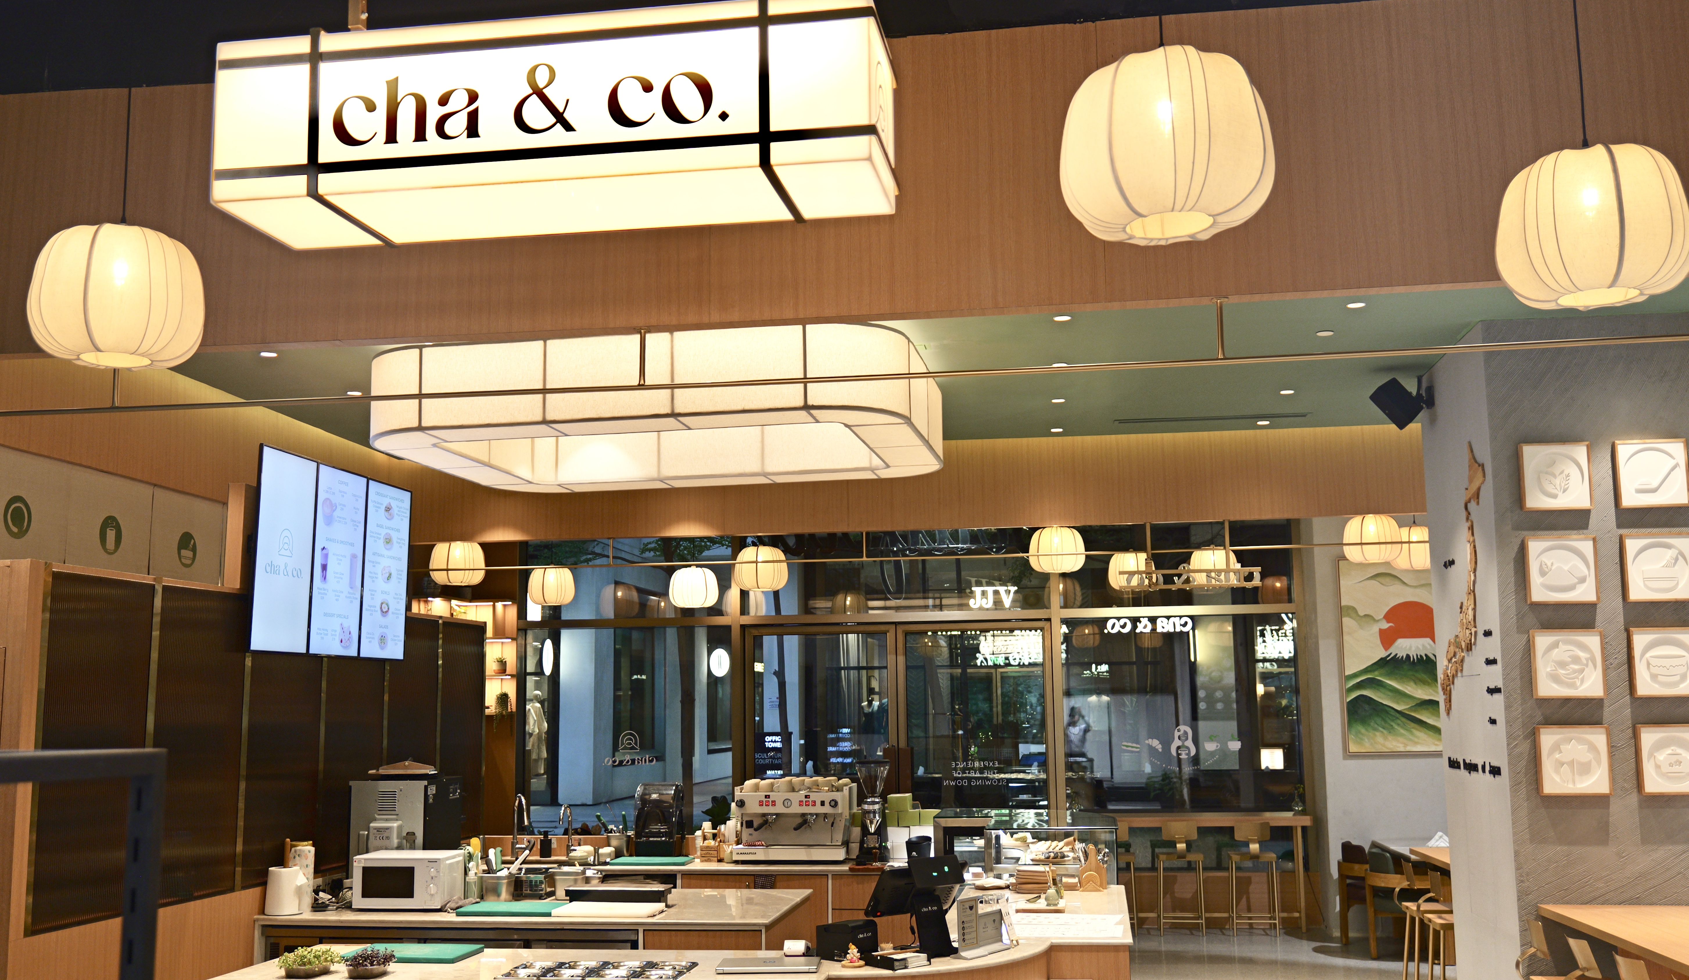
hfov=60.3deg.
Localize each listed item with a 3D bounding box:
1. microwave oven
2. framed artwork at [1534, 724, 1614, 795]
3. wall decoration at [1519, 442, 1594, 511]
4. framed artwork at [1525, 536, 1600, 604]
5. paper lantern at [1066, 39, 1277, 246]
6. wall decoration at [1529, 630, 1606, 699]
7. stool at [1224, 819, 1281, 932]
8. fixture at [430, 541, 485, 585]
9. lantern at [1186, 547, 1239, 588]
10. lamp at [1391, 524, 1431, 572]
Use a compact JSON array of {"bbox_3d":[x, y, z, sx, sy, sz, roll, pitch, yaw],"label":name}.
[{"bbox_3d":[-2.139,1.929,7.210,0.442,0.250,0.330,-2,-8,9],"label":"microwave oven"},{"bbox_3d":[3.364,1.247,6.697,0.306,0.308,0.035,-2,-9,9],"label":"framed artwork"},{"bbox_3d":[3.376,-0.063,6.891,0.306,0.308,0.035,-2,-9,9],"label":"wall decoration"},{"bbox_3d":[3.370,0.376,6.826,0.306,0.308,0.035,-2,-9,9],"label":"framed artwork"},{"bbox_3d":[0.634,-0.676,2.850,0.425,0.360,0.425,-2,-9,8],"label":"paper lantern"},{"bbox_3d":[3.367,0.811,6.762,0.306,0.308,0.035,-2,-9,9],"label":"wall decoration"},{"bbox_3d":[3.288,3.109,11.665,0.370,0.880,0.420,-2,-8,9],"label":"stool"},{"bbox_3d":[-2.889,0.543,10.828,0.405,0.335,0.405,-2,-9,9],"label":"fixture"},{"bbox_3d":[3.060,0.649,12.020,0.415,0.350,0.415,-2,-9,8],"label":"lantern"},{"bbox_3d":[4.323,0.440,11.012,0.400,0.330,0.400,-2,-9,9],"label":"lamp"}]

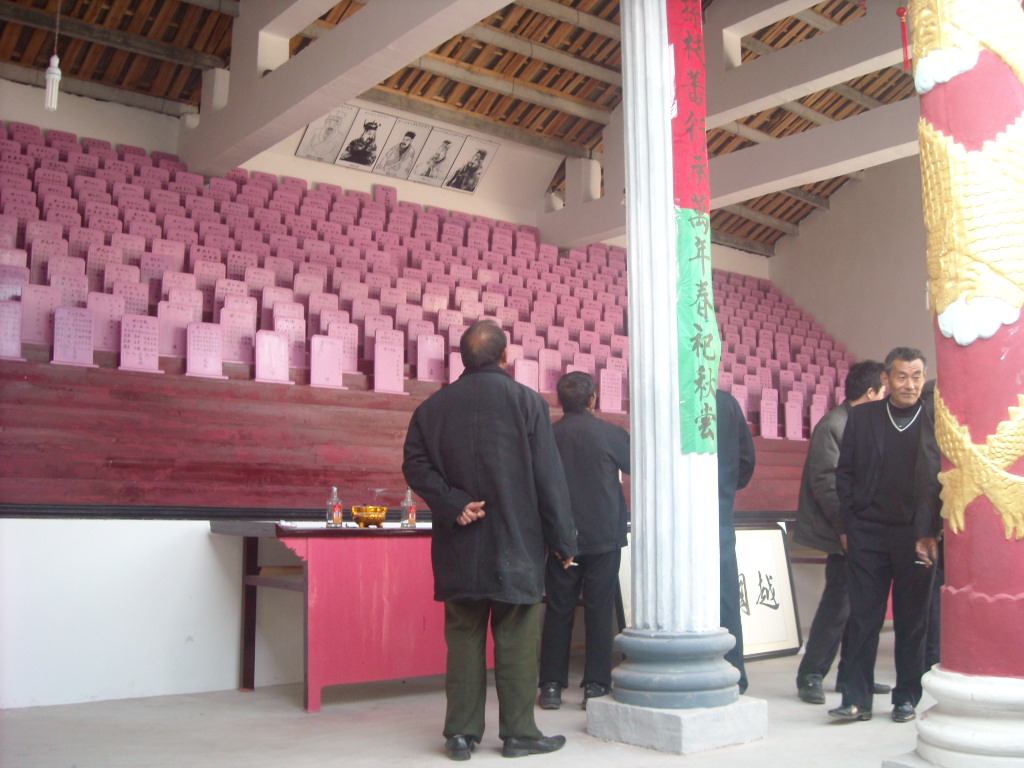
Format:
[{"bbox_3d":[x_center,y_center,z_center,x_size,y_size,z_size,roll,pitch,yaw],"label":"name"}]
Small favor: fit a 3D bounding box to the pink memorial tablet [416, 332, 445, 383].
[{"bbox_3d":[-0.496,-0.162,6.346,0.200,0.265,0.060,5,-8,-35],"label":"pink memorial tablet"}]

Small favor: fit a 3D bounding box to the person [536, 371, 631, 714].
[{"bbox_3d":[0.367,0.729,5.063,0.500,1.602,0.380,-3,-7,25],"label":"person"}]

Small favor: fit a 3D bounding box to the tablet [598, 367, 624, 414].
[{"bbox_3d":[0.677,0.051,7.009,0.205,0.295,0.060,5,-8,-35],"label":"tablet"}]

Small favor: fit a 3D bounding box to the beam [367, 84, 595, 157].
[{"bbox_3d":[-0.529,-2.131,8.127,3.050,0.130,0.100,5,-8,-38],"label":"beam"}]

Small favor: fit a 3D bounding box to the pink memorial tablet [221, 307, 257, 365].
[{"bbox_3d":[-1.740,-0.310,6.624,0.250,0.335,0.070,6,-9,-38],"label":"pink memorial tablet"}]

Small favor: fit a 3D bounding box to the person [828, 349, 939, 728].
[{"bbox_3d":[1.717,0.695,4.748,0.500,1.680,0.330,-1,-7,8],"label":"person"}]

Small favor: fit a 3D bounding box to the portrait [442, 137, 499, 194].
[{"bbox_3d":[-0.395,-2.110,10.009,0.396,0.020,0.579,6,-53,-38],"label":"portrait"}]

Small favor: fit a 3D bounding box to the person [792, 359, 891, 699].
[{"bbox_3d":[1.659,0.707,5.169,0.400,1.669,0.440,5,-8,-35],"label":"person"}]

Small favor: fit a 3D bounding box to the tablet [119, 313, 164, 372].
[{"bbox_3d":[-1.875,-0.199,5.226,0.200,0.285,0.060,5,-8,-35],"label":"tablet"}]

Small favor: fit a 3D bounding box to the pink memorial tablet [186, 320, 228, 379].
[{"bbox_3d":[-1.867,-0.209,6.318,0.250,0.335,0.070,6,-9,-38],"label":"pink memorial tablet"}]

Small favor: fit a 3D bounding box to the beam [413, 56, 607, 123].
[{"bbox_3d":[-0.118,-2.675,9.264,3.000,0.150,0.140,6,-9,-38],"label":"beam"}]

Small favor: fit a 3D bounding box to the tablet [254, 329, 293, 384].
[{"bbox_3d":[-1.518,-0.172,6.601,0.250,0.335,0.070,6,-9,-38],"label":"tablet"}]

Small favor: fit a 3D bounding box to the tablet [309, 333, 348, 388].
[{"bbox_3d":[-1.214,-0.142,6.846,0.250,0.335,0.070,6,-9,-38],"label":"tablet"}]

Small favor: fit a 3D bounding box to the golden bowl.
[{"bbox_3d":[-0.685,0.640,4.976,0.162,0.105,0.162,0,-7,0],"label":"golden bowl"}]

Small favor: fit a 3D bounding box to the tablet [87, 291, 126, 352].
[{"bbox_3d":[-2.383,-0.368,6.100,0.250,0.335,0.070,6,-9,-38],"label":"tablet"}]

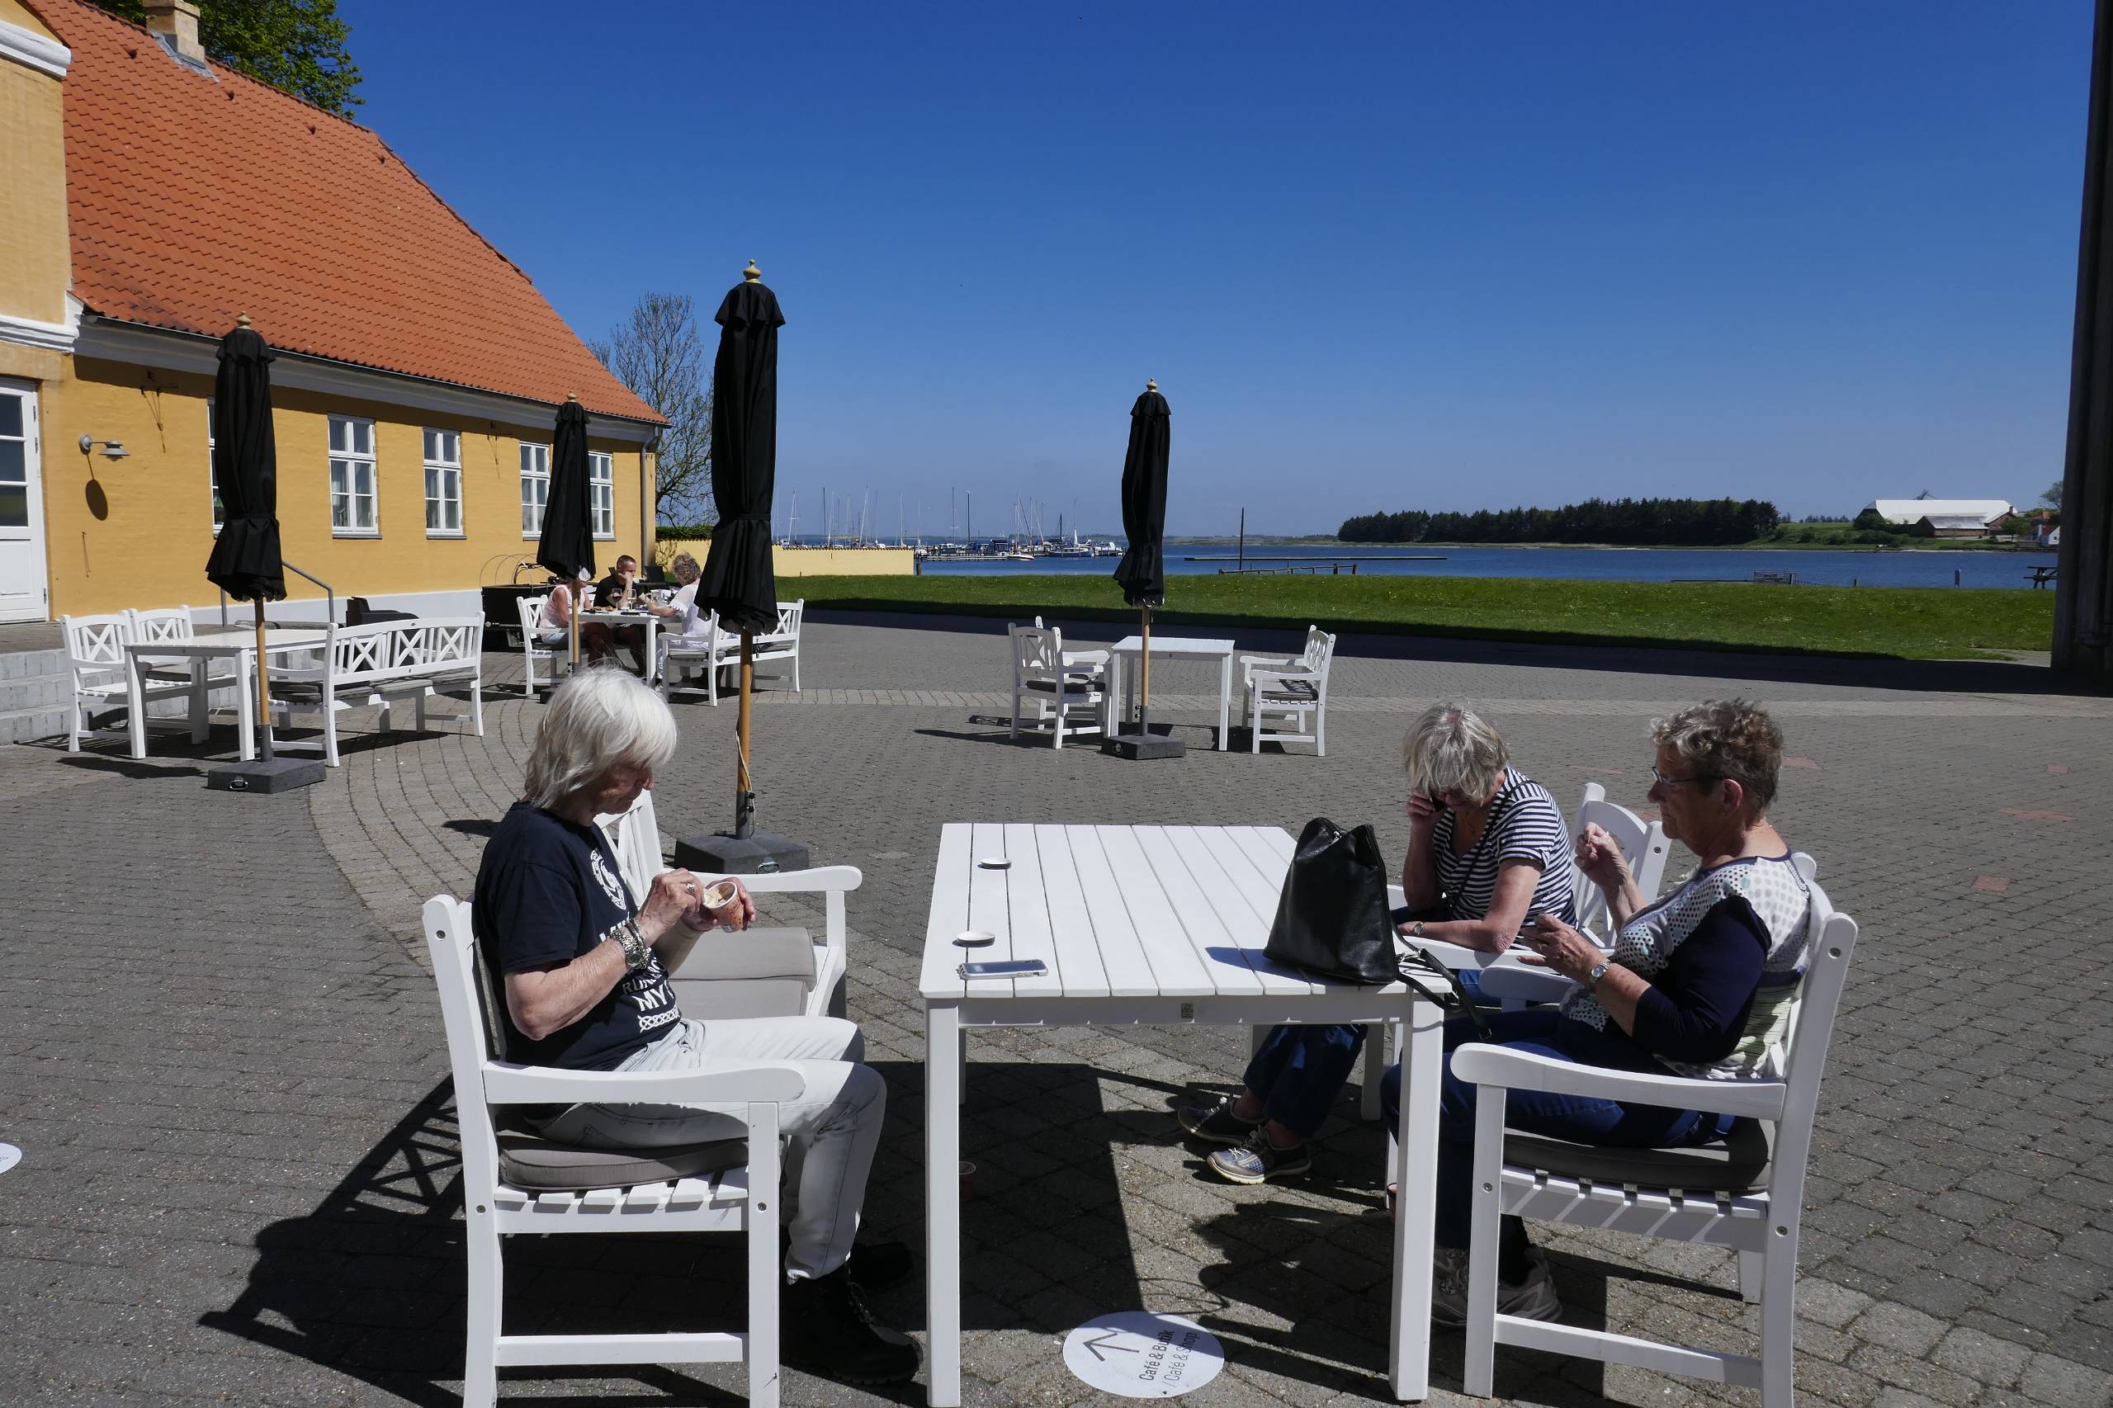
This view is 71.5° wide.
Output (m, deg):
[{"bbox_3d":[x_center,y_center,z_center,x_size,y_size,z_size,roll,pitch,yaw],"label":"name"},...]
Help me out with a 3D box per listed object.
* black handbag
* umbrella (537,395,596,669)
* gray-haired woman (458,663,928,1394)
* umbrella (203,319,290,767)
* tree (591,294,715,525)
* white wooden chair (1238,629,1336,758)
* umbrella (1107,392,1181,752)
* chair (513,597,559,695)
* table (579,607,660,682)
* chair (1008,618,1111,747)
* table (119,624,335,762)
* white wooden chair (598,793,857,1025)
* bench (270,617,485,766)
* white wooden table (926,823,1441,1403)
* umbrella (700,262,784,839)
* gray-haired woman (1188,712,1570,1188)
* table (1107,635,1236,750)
[{"bbox_3d":[0.495,0.326,2.573,0.135,0.270,0.235,-6,9,-42],"label":"black handbag"},{"bbox_3d":[-4.356,-1.446,13.184,0.500,2.630,0.480,0,6,0],"label":"umbrella"},{"bbox_3d":[-0.638,0.563,2.686,0.800,1.240,0.500,1,6,2],"label":"gray-haired woman"},{"bbox_3d":[-4.917,-0.981,8.924,0.470,2.680,0.470,-3,7,-29],"label":"umbrella"},{"bbox_3d":[-13.945,-9.230,51.328,4.900,9.960,4.900,1,6,0],"label":"tree"},{"bbox_3d":[1.795,-0.149,11.588,0.630,0.905,1.440,1,6,4],"label":"white wooden chair"},{"bbox_3d":[0.659,-1.030,10.751,0.460,2.680,0.460,1,6,3],"label":"umbrella"},{"bbox_3d":[-4.671,-0.568,13.912,0.630,0.910,0.585,1,7,7],"label":"chair"},{"bbox_3d":[-3.982,-0.499,14.483,0.920,0.740,1.430,2,6,13],"label":"table"},{"bbox_3d":[0.026,-0.168,11.449,0.630,0.910,0.585,-6,9,-43],"label":"chair"},{"bbox_3d":[-5.697,-0.087,10.426,0.800,0.740,1.640,1,6,-3],"label":"table"},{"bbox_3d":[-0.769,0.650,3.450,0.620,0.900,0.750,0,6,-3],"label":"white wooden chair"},{"bbox_3d":[-4.696,-0.147,10.170,0.630,0.910,1.590,2,7,13],"label":"bench"},{"bbox_3d":[0.186,0.770,3.200,0.900,0.740,1.430,1,6,-3],"label":"white wooden table"},{"bbox_3d":[-1.421,-0.678,6.744,0.380,2.640,0.370,2,6,0],"label":"umbrella"},{"bbox_3d":[0.772,0.552,3.478,0.820,1.130,0.560,-1,6,-17],"label":"gray-haired woman"},{"bbox_3d":[0.959,-0.106,11.805,0.900,0.745,1.410,1,7,8],"label":"table"}]

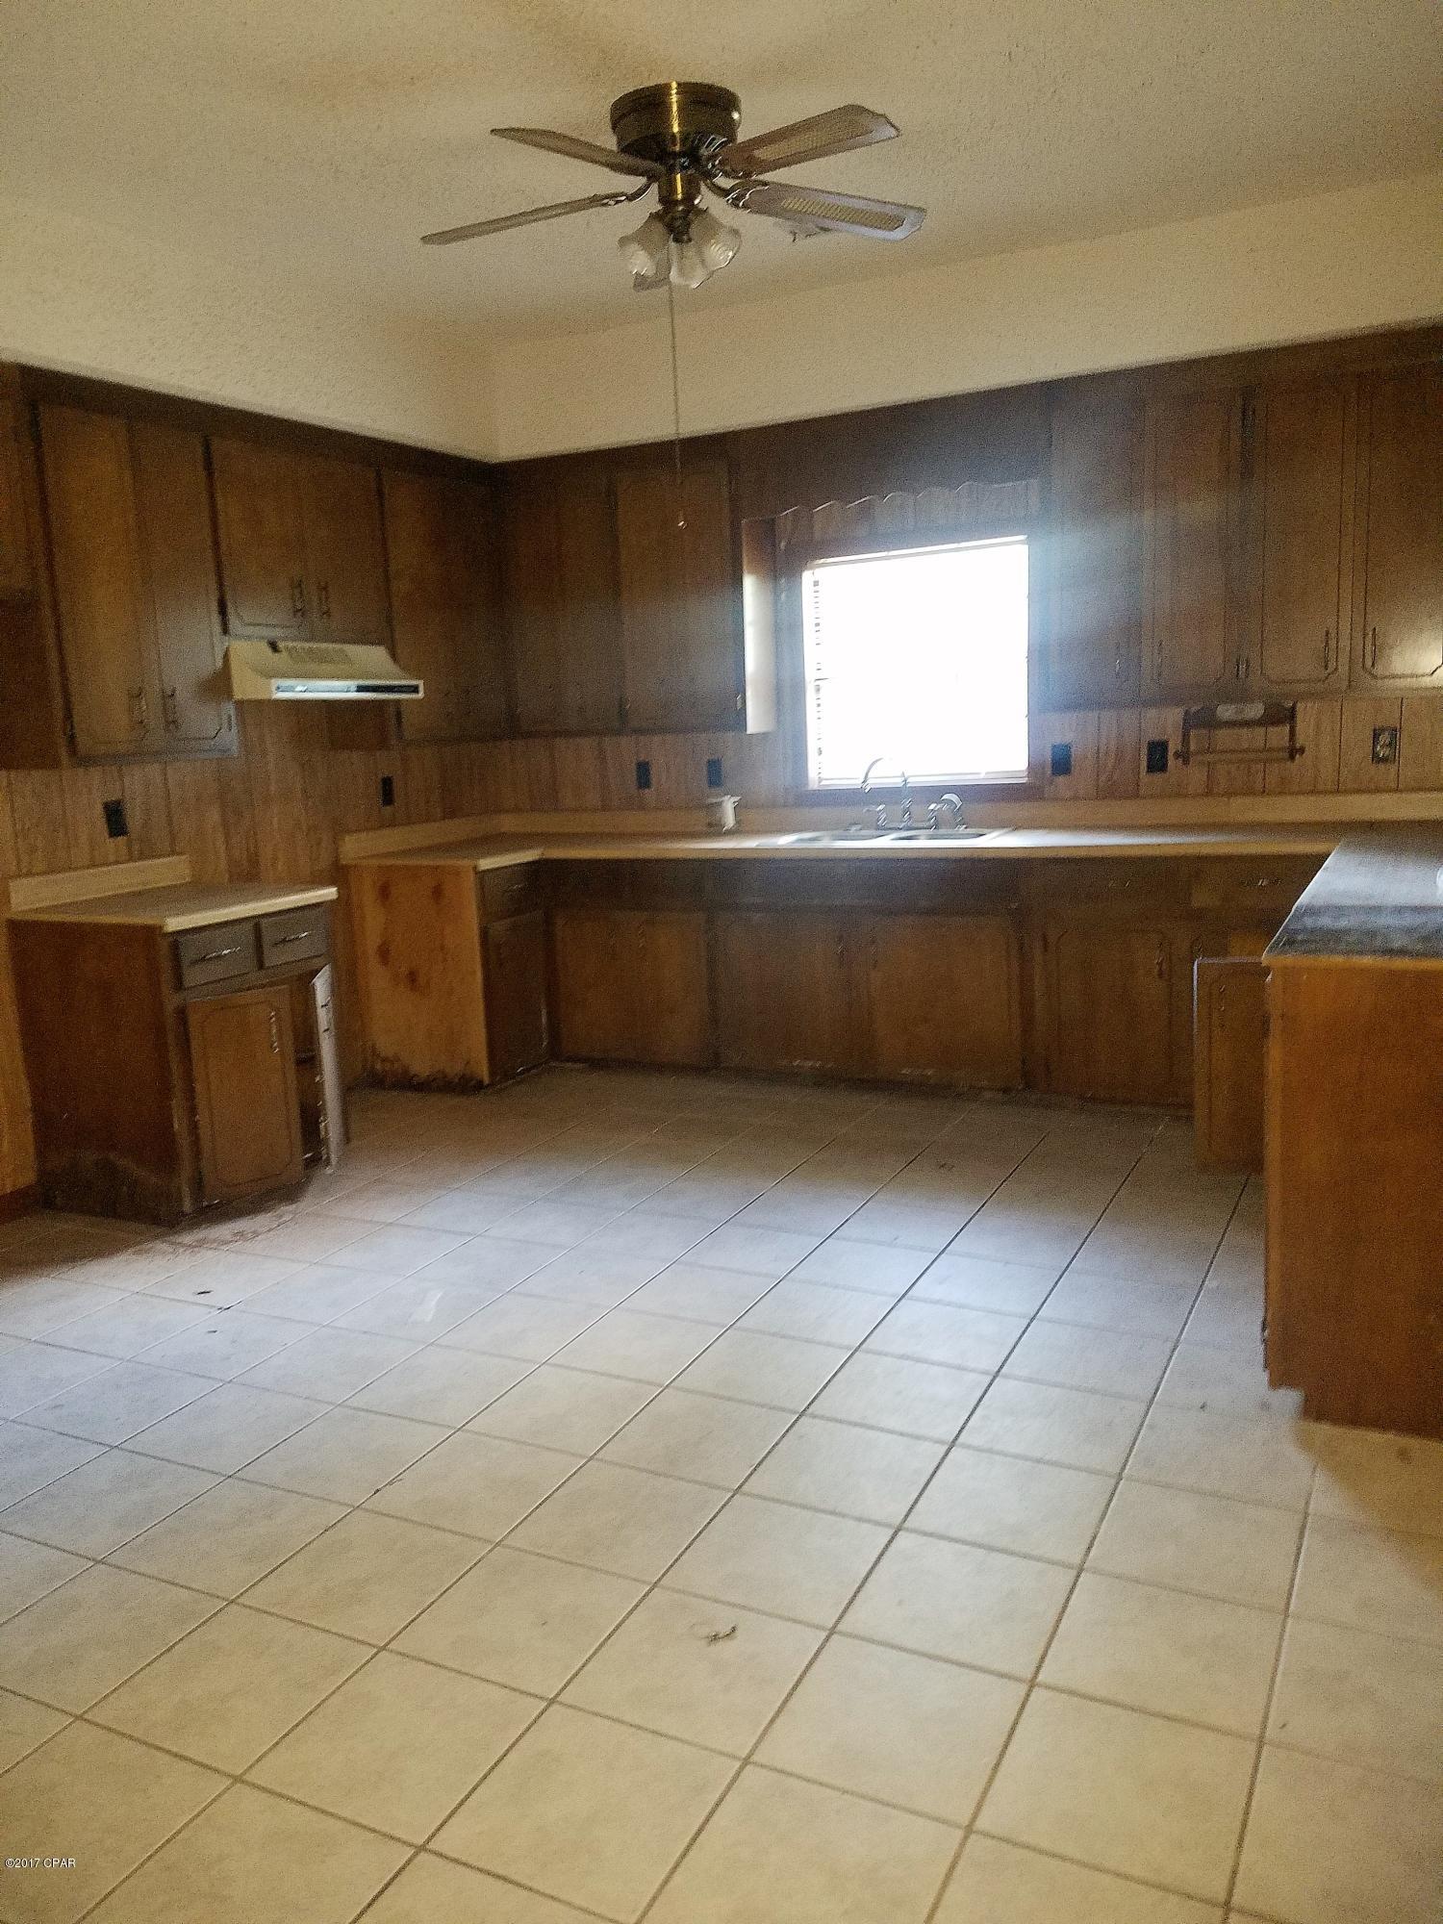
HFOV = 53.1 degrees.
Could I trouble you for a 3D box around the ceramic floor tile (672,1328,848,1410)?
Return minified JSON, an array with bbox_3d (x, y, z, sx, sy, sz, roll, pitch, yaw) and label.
[{"bbox_3d":[0.096,0.888,3.107,0.305,0.010,0.305,2,11,26],"label":"ceramic floor tile"}]

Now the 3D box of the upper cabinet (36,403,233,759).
[{"bbox_3d":[-1.904,-1.138,4.487,0.310,1.030,0.650,2,11,26],"label":"upper cabinet"}]

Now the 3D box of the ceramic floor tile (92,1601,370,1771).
[{"bbox_3d":[-0.724,1.078,2.149,0.302,0.010,0.302,2,11,26],"label":"ceramic floor tile"}]

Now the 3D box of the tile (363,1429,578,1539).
[{"bbox_3d":[-0.455,0.977,2.693,0.303,0.010,0.303,2,10,26],"label":"tile"}]

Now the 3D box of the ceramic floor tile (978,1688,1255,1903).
[{"bbox_3d":[0.521,1.074,1.880,0.305,0.010,0.305,2,11,26],"label":"ceramic floor tile"}]

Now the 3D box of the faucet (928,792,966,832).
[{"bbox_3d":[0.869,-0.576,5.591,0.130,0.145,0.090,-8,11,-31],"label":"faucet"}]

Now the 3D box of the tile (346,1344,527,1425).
[{"bbox_3d":[-0.597,0.916,3.115,0.306,0.010,0.304,2,11,26],"label":"tile"}]

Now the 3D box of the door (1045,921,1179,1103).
[{"bbox_3d":[1.357,0.174,5.028,0.457,0.627,0.020,2,11,26],"label":"door"}]

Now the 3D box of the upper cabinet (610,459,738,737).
[{"bbox_3d":[-0.110,-1.486,5.964,0.556,1.057,0.320,2,11,26],"label":"upper cabinet"}]

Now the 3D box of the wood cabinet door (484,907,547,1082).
[{"bbox_3d":[-0.822,0.132,5.758,0.022,0.607,0.407,2,11,26],"label":"wood cabinet door"}]

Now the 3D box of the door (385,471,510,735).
[{"bbox_3d":[-1.080,-1.381,5.744,0.022,0.984,0.707,2,10,26],"label":"door"}]

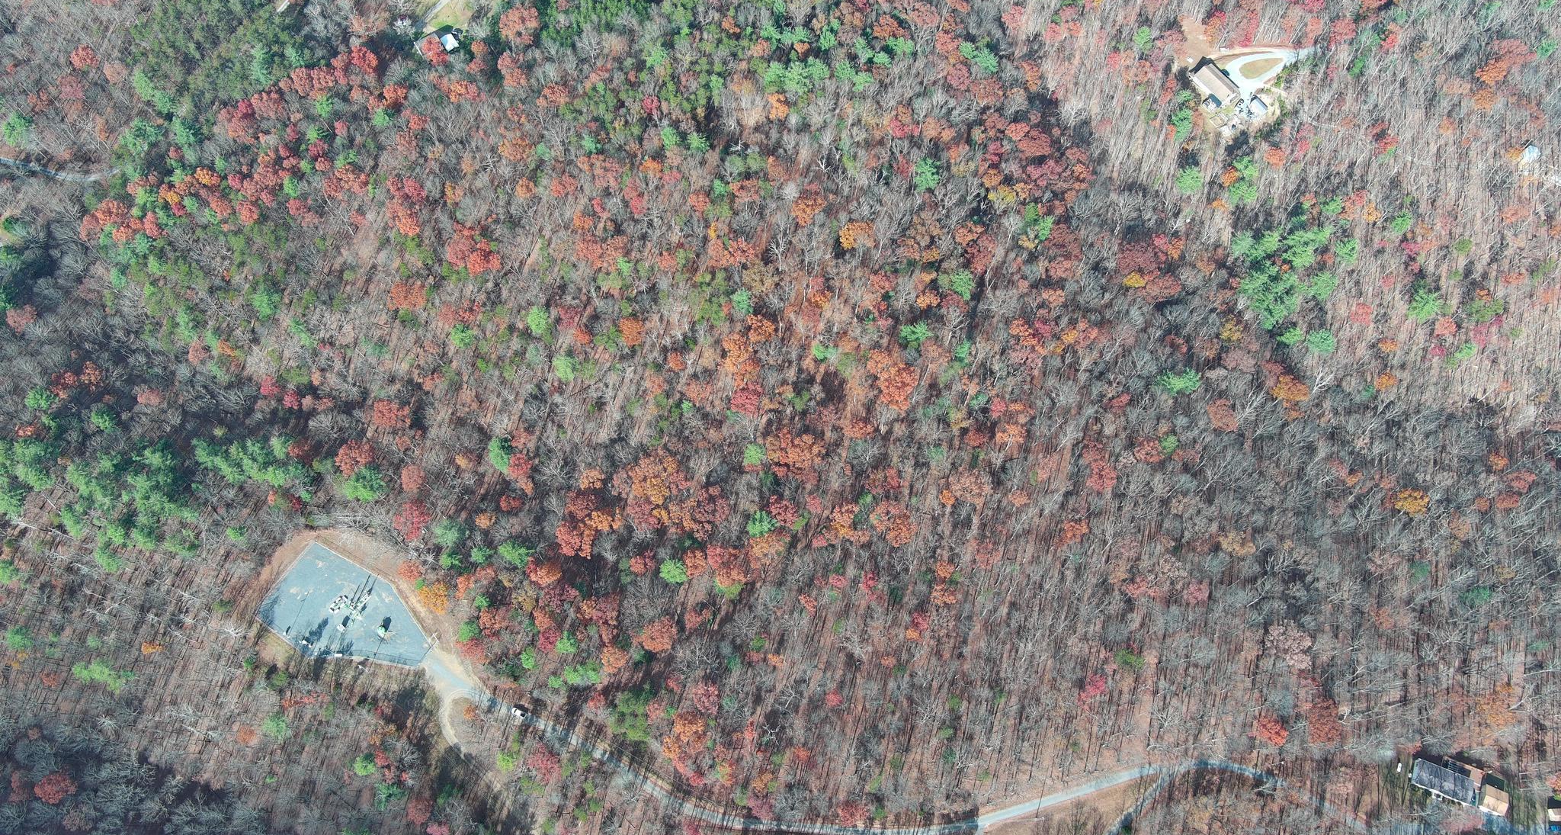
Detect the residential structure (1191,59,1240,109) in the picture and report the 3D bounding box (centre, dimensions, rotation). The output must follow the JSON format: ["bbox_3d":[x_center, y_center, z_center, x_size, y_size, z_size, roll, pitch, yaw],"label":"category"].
[{"bbox_3d":[162.800,-124.170,468.660,9.000,6.000,15.200,-34,73,-12],"label":"residential structure"}]

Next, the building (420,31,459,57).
[{"bbox_3d":[-129.640,-140.980,475.370,13.100,5.000,9.600,-31,73,-11],"label":"building"}]

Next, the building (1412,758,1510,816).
[{"bbox_3d":[207.080,111.310,382.590,28.700,5.000,11.000,19,71,7],"label":"building"}]

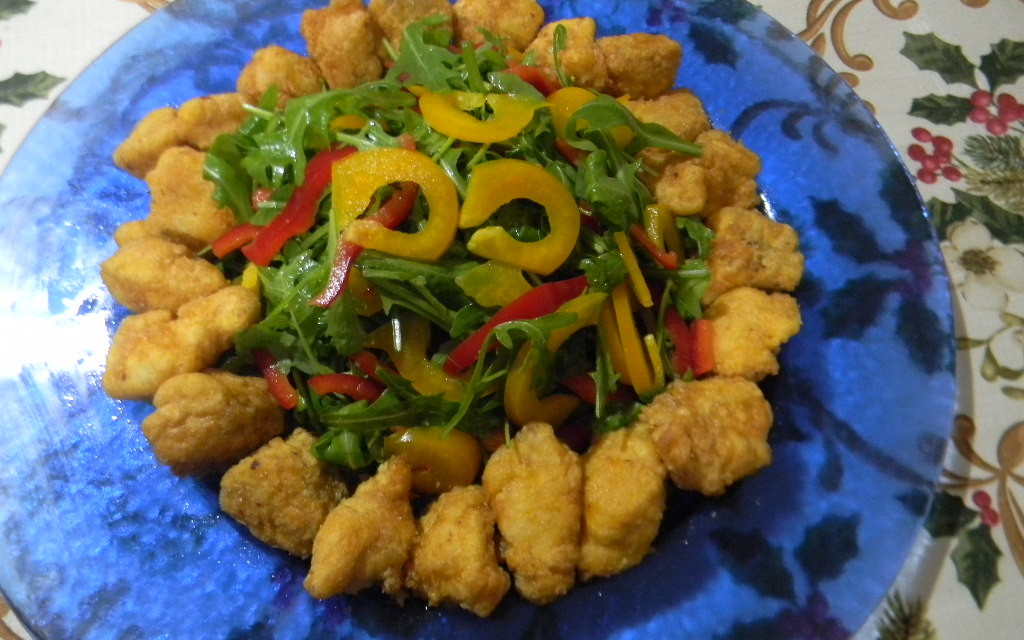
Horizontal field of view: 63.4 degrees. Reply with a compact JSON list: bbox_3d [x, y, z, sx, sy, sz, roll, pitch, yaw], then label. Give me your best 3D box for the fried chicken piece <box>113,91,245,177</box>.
[{"bbox_3d":[-0.135,-0.075,0.340,0.056,0.022,0.020,-23,66,-11],"label":"fried chicken piece"}]

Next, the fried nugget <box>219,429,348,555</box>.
[{"bbox_3d":[-0.076,0.058,0.279,0.039,0.029,0.036,37,69,16],"label":"fried nugget"}]

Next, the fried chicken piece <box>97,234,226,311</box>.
[{"bbox_3d":[-0.133,-0.017,0.316,0.044,0.025,0.026,13,64,6],"label":"fried chicken piece"}]

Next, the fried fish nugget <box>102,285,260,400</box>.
[{"bbox_3d":[-0.123,0.009,0.309,0.057,0.026,0.030,-32,69,-16],"label":"fried fish nugget"}]

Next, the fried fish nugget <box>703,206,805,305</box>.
[{"bbox_3d":[0.091,-0.025,0.314,0.036,0.027,0.033,-4,64,-2],"label":"fried fish nugget"}]

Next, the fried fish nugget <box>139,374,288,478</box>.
[{"bbox_3d":[-0.104,0.035,0.290,0.045,0.026,0.033,-17,65,-9],"label":"fried fish nugget"}]

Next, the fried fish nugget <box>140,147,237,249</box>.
[{"bbox_3d":[-0.124,-0.048,0.324,0.032,0.026,0.038,7,64,3],"label":"fried fish nugget"}]

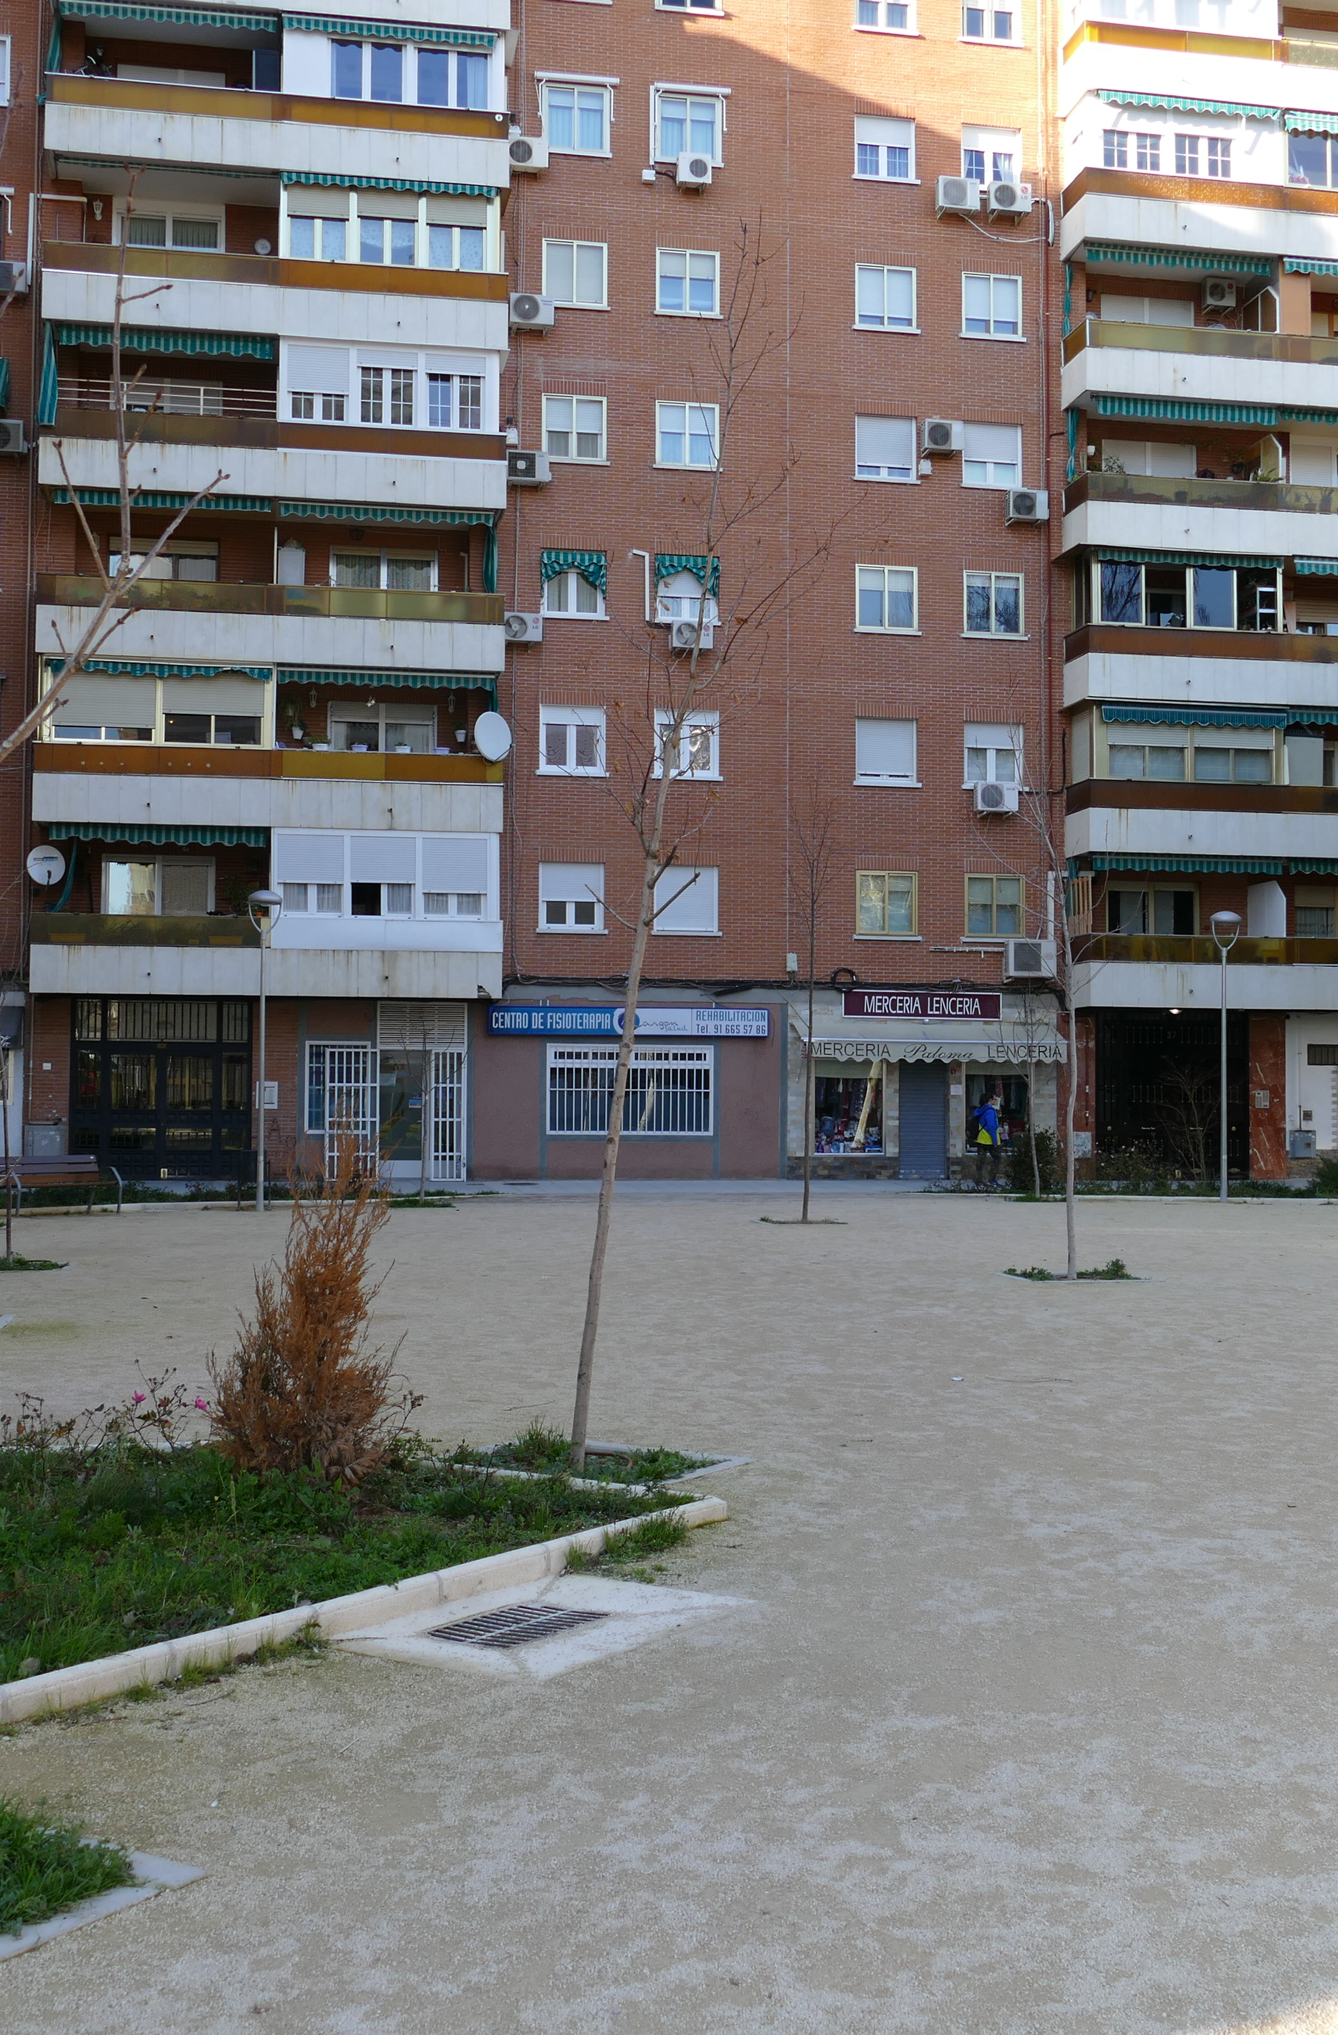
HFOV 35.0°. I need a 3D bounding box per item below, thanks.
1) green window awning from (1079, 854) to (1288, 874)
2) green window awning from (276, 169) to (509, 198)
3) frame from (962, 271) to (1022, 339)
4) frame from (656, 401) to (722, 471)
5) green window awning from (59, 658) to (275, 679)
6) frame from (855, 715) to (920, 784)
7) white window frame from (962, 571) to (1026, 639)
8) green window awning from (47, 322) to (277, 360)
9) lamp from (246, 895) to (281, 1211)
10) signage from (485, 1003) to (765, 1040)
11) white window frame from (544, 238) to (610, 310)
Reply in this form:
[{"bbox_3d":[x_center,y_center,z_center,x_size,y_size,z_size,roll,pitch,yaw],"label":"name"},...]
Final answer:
[{"bbox_3d":[9.568,-2.783,38.993,3.719,0.301,0.250,1,-3,-11],"label":"green window awning"},{"bbox_3d":[-4.834,-14.456,36.857,3.746,0.220,0.250,1,-3,-11],"label":"green window awning"},{"bbox_3d":[6.210,-13.565,40.541,1.260,1.260,0.140,1,-3,-11],"label":"frame"},{"bbox_3d":[0.348,-10.690,38.914,1.205,1.210,0.140,1,-3,-11],"label":"frame"},{"bbox_3d":[-8.538,-5.880,35.796,3.679,0.230,0.220,1,-3,-11],"label":"green window awning"},{"bbox_3d":[4.094,-4.975,39.764,1.254,1.238,0.150,1,-3,-11],"label":"frame"},{"bbox_3d":[6.107,-7.707,39.723,1.217,1.254,0.130,1,-3,-11],"label":"white window frame"},{"bbox_3d":[-8.526,-11.471,36.138,3.572,0.391,0.350,1,-3,-11],"label":"green window awning"},{"bbox_3d":[-5.346,0.436,27.921,0.470,4.250,0.470,1,-3,-11],"label":"lamp"},{"bbox_3d":[-0.670,0.083,37.194,5.004,0.535,0.170,1,-3,-11],"label":"signage"},{"bbox_3d":[-1.648,-13.169,37.717,1.179,1.221,0.160,1,-3,-11],"label":"white window frame"}]

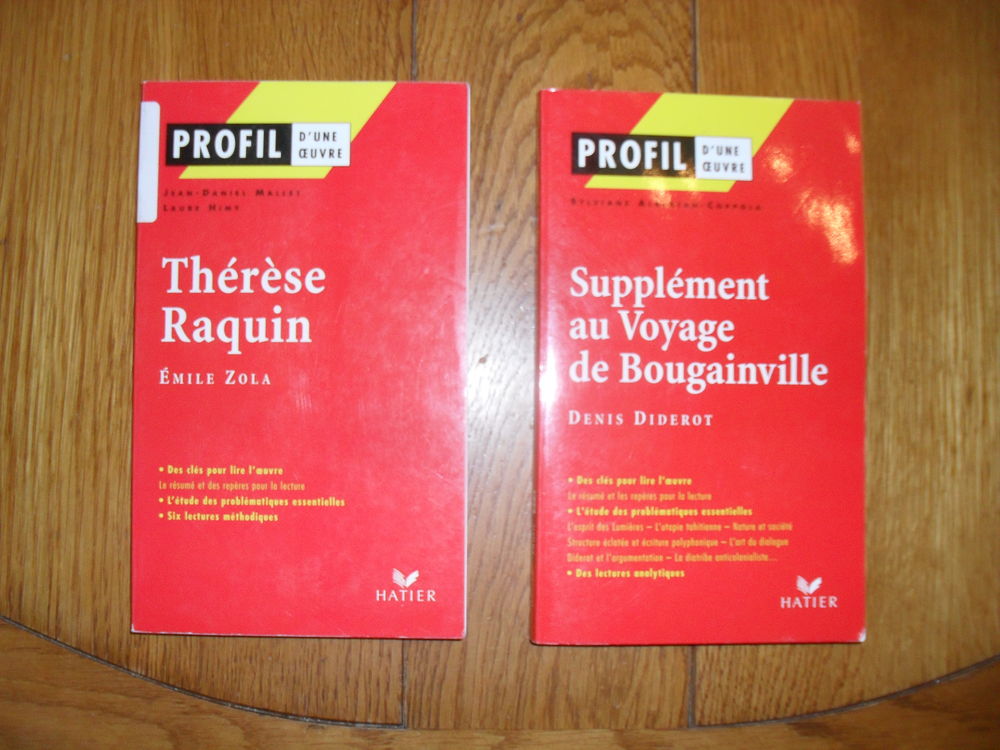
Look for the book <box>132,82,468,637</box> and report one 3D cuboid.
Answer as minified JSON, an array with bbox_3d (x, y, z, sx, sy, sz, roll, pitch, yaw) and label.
[{"bbox_3d":[-0.064,-0.006,0.332,0.108,0.009,0.179,0,88,-1],"label":"book"}]

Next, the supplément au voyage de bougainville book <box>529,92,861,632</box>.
[{"bbox_3d":[0.066,-0.003,0.335,0.108,0.009,0.179,1,88,-1],"label":"supplément au voyage de bougainville book"}]

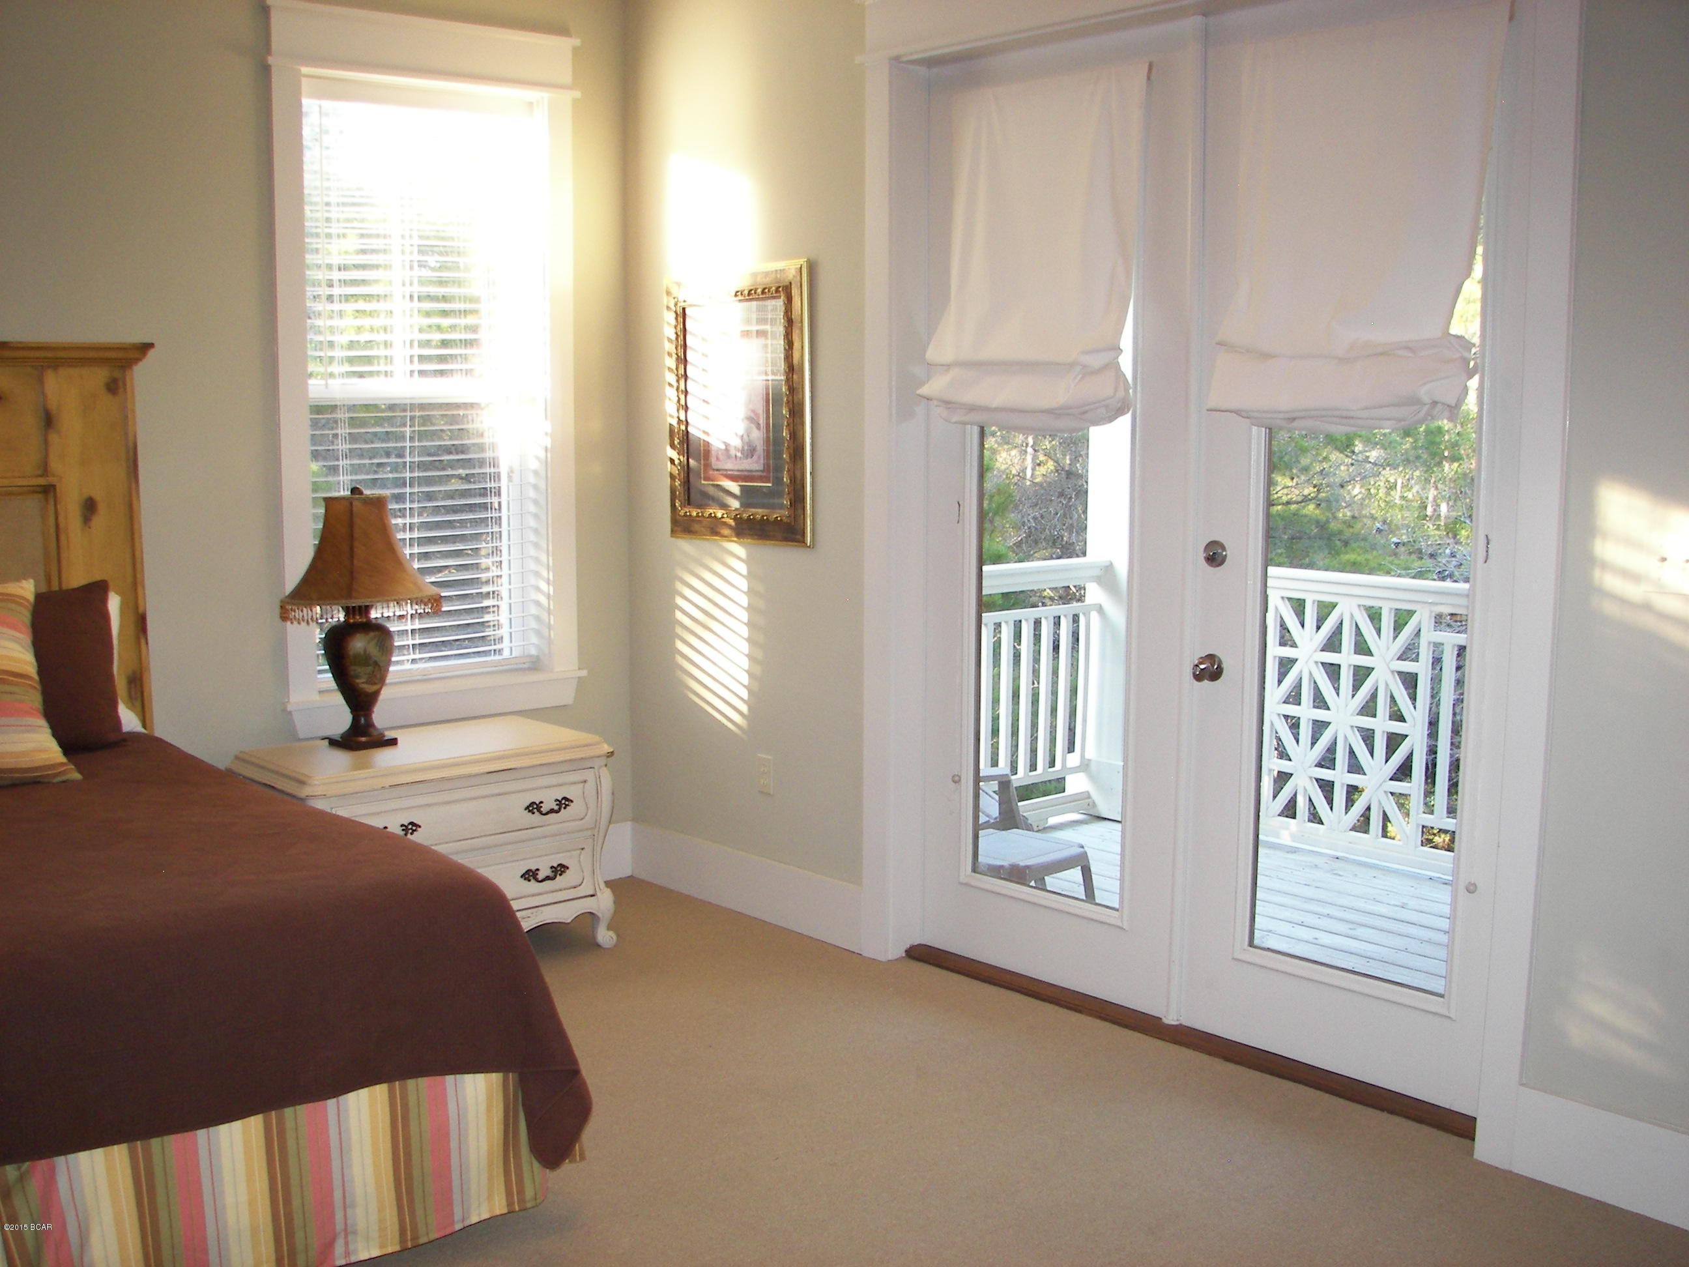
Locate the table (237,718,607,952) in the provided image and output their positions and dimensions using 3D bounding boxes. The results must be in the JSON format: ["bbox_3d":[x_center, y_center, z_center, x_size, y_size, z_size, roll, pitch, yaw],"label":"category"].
[{"bbox_3d":[-1.159,0.614,4.865,0.900,0.600,0.530,-7,10,-43],"label":"table"}]

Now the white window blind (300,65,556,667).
[{"bbox_3d":[-1.237,-0.722,5.133,0.775,1.680,0.065,-7,10,-43],"label":"white window blind"}]

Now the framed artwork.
[{"bbox_3d":[-0.311,-0.662,5.144,0.037,0.785,0.635,-7,10,-43],"label":"framed artwork"}]

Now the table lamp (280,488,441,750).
[{"bbox_3d":[-1.311,-0.035,4.766,0.433,0.712,0.433,-7,10,-43],"label":"table lamp"}]

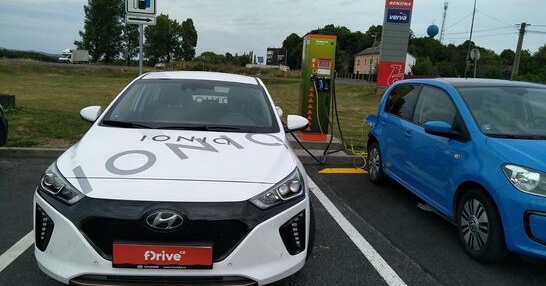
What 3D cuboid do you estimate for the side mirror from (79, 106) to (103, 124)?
[{"bbox_3d":[-1.622,-0.246,3.703,0.220,0.155,0.140,2,9,-5],"label":"side mirror"}]

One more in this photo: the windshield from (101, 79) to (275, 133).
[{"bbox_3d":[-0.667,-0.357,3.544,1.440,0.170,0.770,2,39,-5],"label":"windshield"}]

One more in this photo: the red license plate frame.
[{"bbox_3d":[-0.583,0.607,2.189,0.525,0.134,0.025,2,9,-5],"label":"red license plate frame"}]

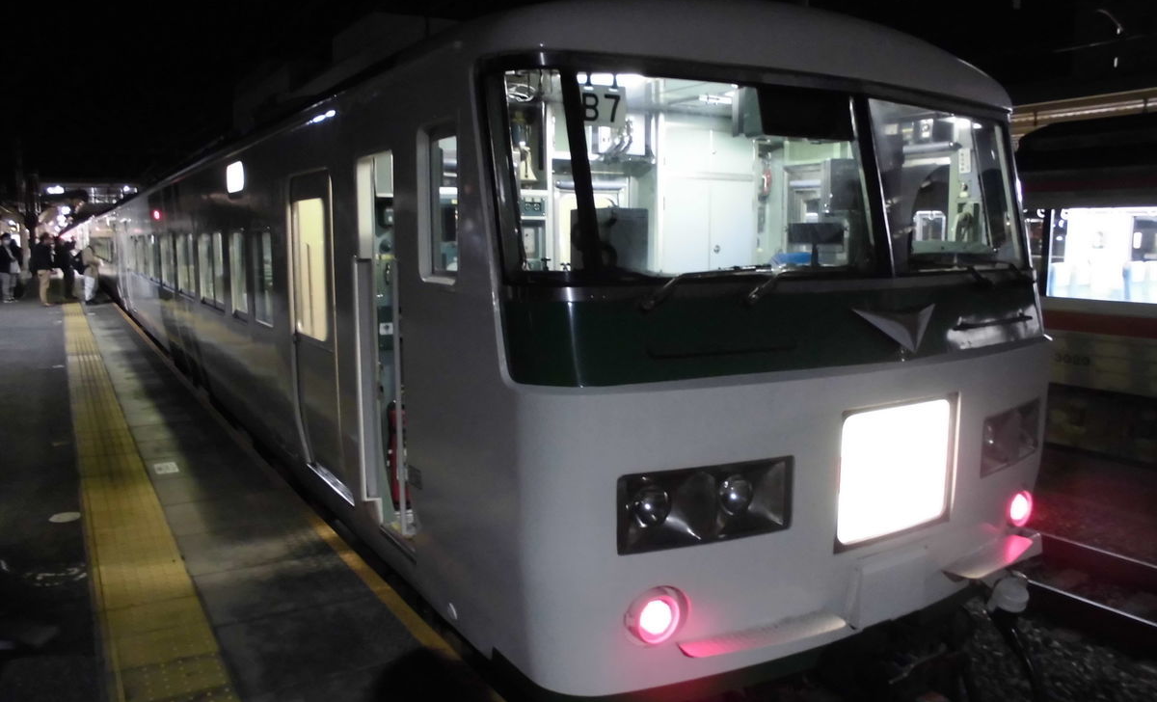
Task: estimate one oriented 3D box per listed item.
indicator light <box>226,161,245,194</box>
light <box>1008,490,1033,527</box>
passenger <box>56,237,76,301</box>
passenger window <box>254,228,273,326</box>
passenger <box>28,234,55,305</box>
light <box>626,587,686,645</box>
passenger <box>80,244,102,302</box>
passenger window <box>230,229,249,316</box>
[{"bbox_3d":[-2.606,-1.324,6.619,0.060,0.220,0.560,-5,9,-30],"label":"indicator light"},{"bbox_3d":[2.029,0.724,3.989,0.175,0.175,0.100,-5,9,-30],"label":"light"},{"bbox_3d":[-13.251,-2.136,22.512,0.420,1.620,0.480,-5,9,-30],"label":"passenger"},{"bbox_3d":[-2.153,-0.504,5.951,0.050,0.640,0.590,-5,9,-30],"label":"passenger window"},{"bbox_3d":[-12.697,-1.913,20.527,0.480,1.680,0.500,-4,8,-25],"label":"passenger"},{"bbox_3d":[0.266,0.904,2.957,0.190,0.190,0.100,-5,9,-30],"label":"light"},{"bbox_3d":[-11.910,-1.885,21.236,0.500,1.500,0.480,-8,11,-44],"label":"passenger"},{"bbox_3d":[-2.632,-0.600,6.753,0.050,0.660,0.630,-5,9,-30],"label":"passenger window"}]

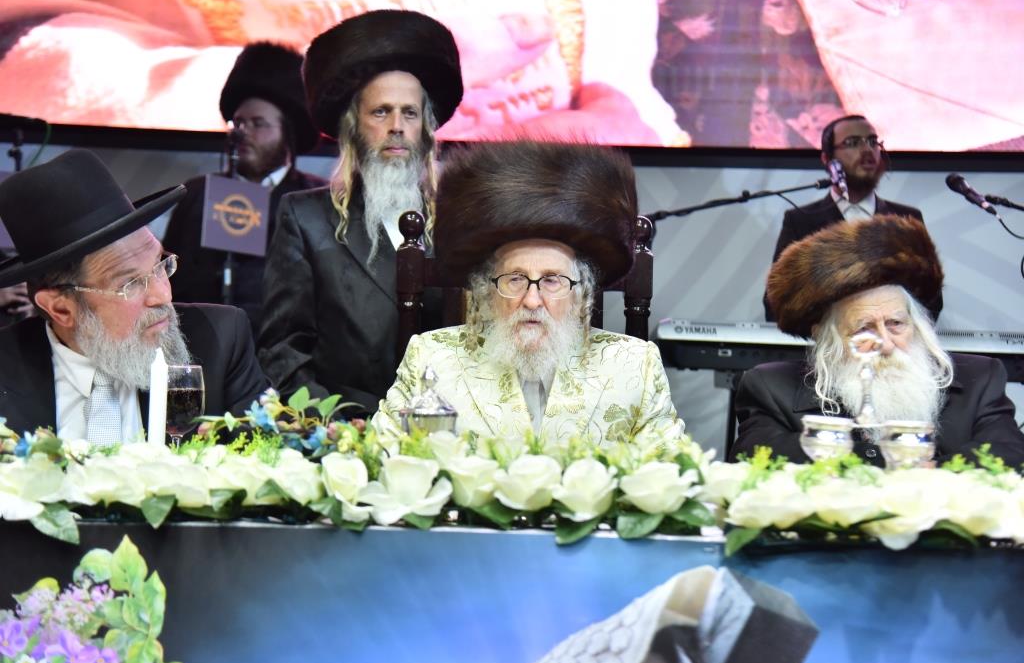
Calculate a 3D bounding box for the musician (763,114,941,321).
[{"bbox_3d":[1.062,0.171,5.580,0.540,1.720,0.420,1,-1,-6],"label":"musician"}]

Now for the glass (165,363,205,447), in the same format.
[{"bbox_3d":[-0.456,0.136,2.398,0.076,0.175,0.076,1,-1,0],"label":"glass"}]

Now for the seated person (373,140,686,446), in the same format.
[{"bbox_3d":[0.021,0.380,2.864,0.540,1.410,0.680,1,-1,0],"label":"seated person"}]

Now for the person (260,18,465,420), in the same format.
[{"bbox_3d":[-0.292,0.215,3.739,0.560,1.800,0.420,1,-1,-9],"label":"person"}]

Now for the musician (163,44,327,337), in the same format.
[{"bbox_3d":[-0.793,0.054,5.229,0.520,1.830,0.420,1,-1,22],"label":"musician"}]

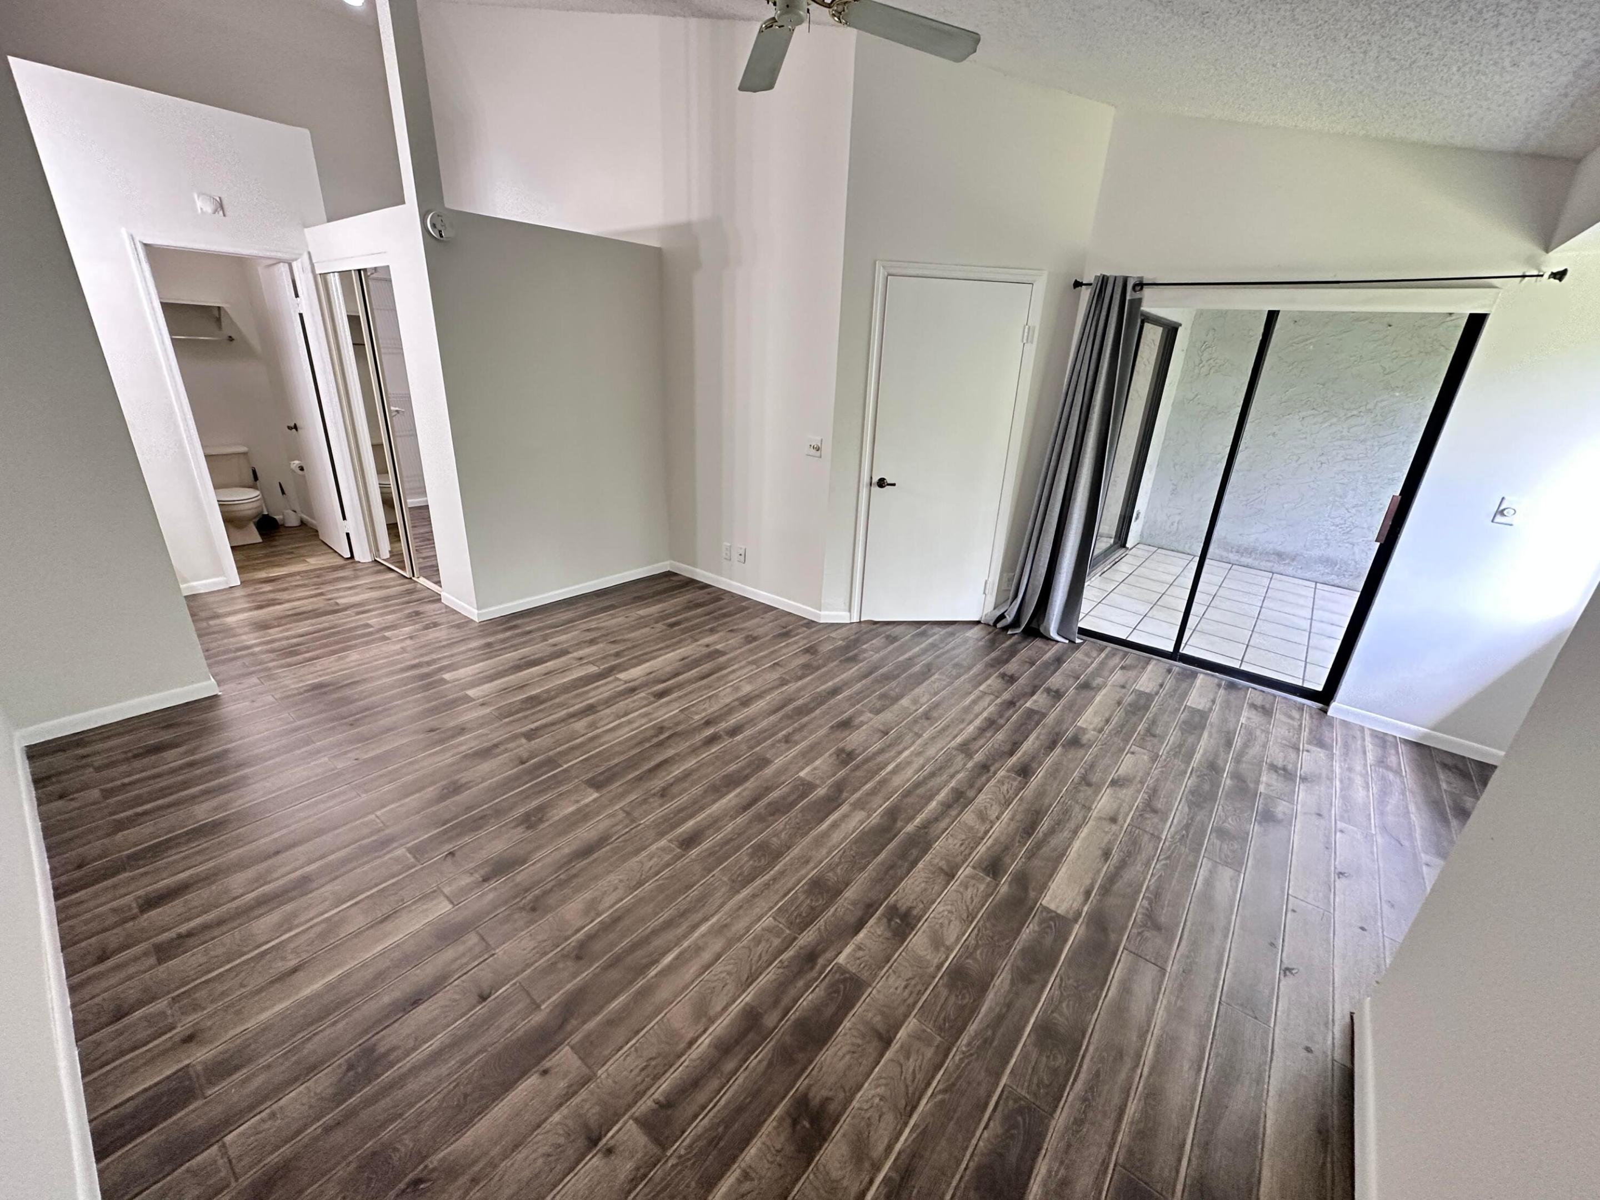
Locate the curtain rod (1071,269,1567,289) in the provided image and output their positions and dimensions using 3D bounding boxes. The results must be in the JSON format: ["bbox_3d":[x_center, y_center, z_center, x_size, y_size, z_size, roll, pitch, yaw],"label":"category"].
[{"bbox_3d":[2.277,-1.526,3.102,1.930,0.050,0.060,18,26,35],"label":"curtain rod"}]

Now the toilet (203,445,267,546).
[{"bbox_3d":[-4.534,-0.821,5.148,0.700,0.710,0.460,18,26,35],"label":"toilet"}]

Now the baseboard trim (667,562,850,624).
[{"bbox_3d":[-0.341,-0.069,4.582,1.579,0.086,0.140,17,25,32],"label":"baseboard trim"}]

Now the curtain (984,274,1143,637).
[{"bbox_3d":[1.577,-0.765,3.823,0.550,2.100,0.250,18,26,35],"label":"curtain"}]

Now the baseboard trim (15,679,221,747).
[{"bbox_3d":[-2.964,0.484,2.849,0.022,0.080,0.620,18,26,35],"label":"baseboard trim"}]

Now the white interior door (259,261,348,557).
[{"bbox_3d":[-3.663,-1.359,4.800,0.710,2.020,0.040,21,27,38],"label":"white interior door"}]

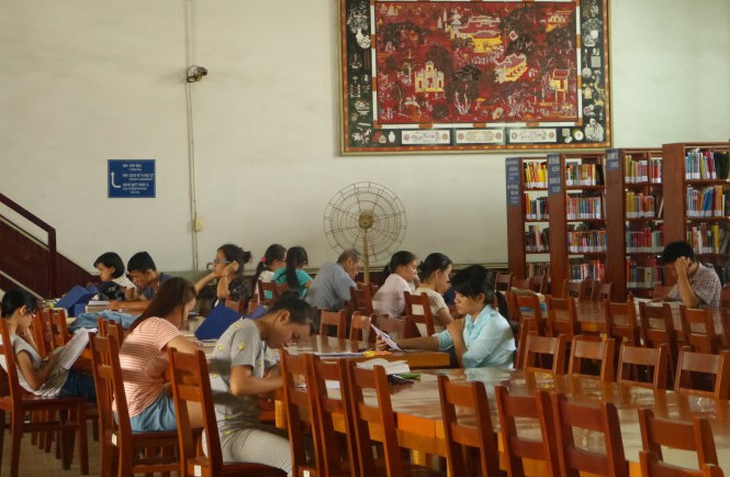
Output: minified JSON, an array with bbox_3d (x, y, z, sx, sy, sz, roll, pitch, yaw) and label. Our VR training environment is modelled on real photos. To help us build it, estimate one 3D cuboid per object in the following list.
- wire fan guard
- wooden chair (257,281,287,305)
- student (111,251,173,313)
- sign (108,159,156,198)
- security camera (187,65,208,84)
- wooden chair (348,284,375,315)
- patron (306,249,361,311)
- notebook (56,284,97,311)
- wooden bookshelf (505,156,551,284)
[{"bbox_3d":[0.000,-0.155,21.900,0.810,0.810,0.200,-2,1,2],"label":"wire fan guard"},{"bbox_3d":[-0.590,0.827,19.179,0.520,0.950,0.430,-1,1,-20],"label":"wooden chair"},{"bbox_3d":[-1.615,0.712,17.109,0.680,1.220,0.480,-2,1,-17],"label":"student"},{"bbox_3d":[-2.415,-0.620,23.400,0.505,0.395,0.020,-2,1,-20],"label":"sign"},{"bbox_3d":[-1.745,-1.709,23.500,0.240,0.180,0.120,-1,1,37],"label":"security camera"},{"bbox_3d":[0.200,0.815,16.355,0.510,0.940,0.390,-2,1,-21],"label":"wooden chair"},{"bbox_3d":[-0.080,0.704,18.507,0.720,1.190,0.500,-2,1,-22],"label":"patron"},{"bbox_3d":[-2.136,0.444,16.700,0.260,0.200,0.320,-1,1,-20],"label":"notebook"},{"bbox_3d":[2.135,0.116,24.309,1.100,1.982,0.440,-2,1,-20],"label":"wooden bookshelf"}]

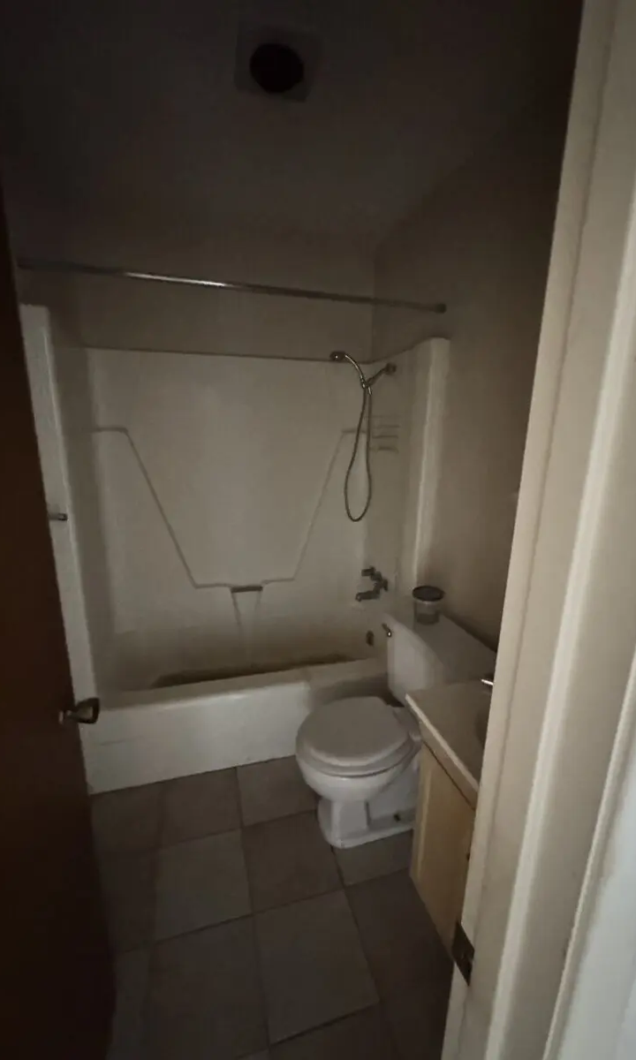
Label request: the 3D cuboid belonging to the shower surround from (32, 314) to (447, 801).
[{"bbox_3d":[-0.323,0.071,2.159,1.524,1.877,0.818,-3,14,-16],"label":"shower surround"}]

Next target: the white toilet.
[{"bbox_3d":[0.259,0.785,1.680,0.715,0.737,0.480,-3,14,-16],"label":"white toilet"}]

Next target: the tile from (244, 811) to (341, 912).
[{"bbox_3d":[-0.102,1.194,1.565,0.303,0.010,0.308,-3,14,-16],"label":"tile"}]

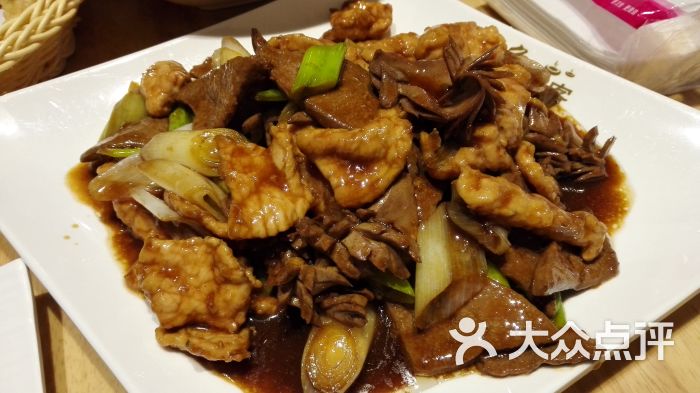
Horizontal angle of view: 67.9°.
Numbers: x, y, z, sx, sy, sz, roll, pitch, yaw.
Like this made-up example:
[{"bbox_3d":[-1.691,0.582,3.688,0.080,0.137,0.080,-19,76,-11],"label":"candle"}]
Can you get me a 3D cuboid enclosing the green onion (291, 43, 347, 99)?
[{"bbox_3d":[-0.018,-0.072,0.297,0.021,0.009,0.032,25,74,8],"label":"green onion"}]

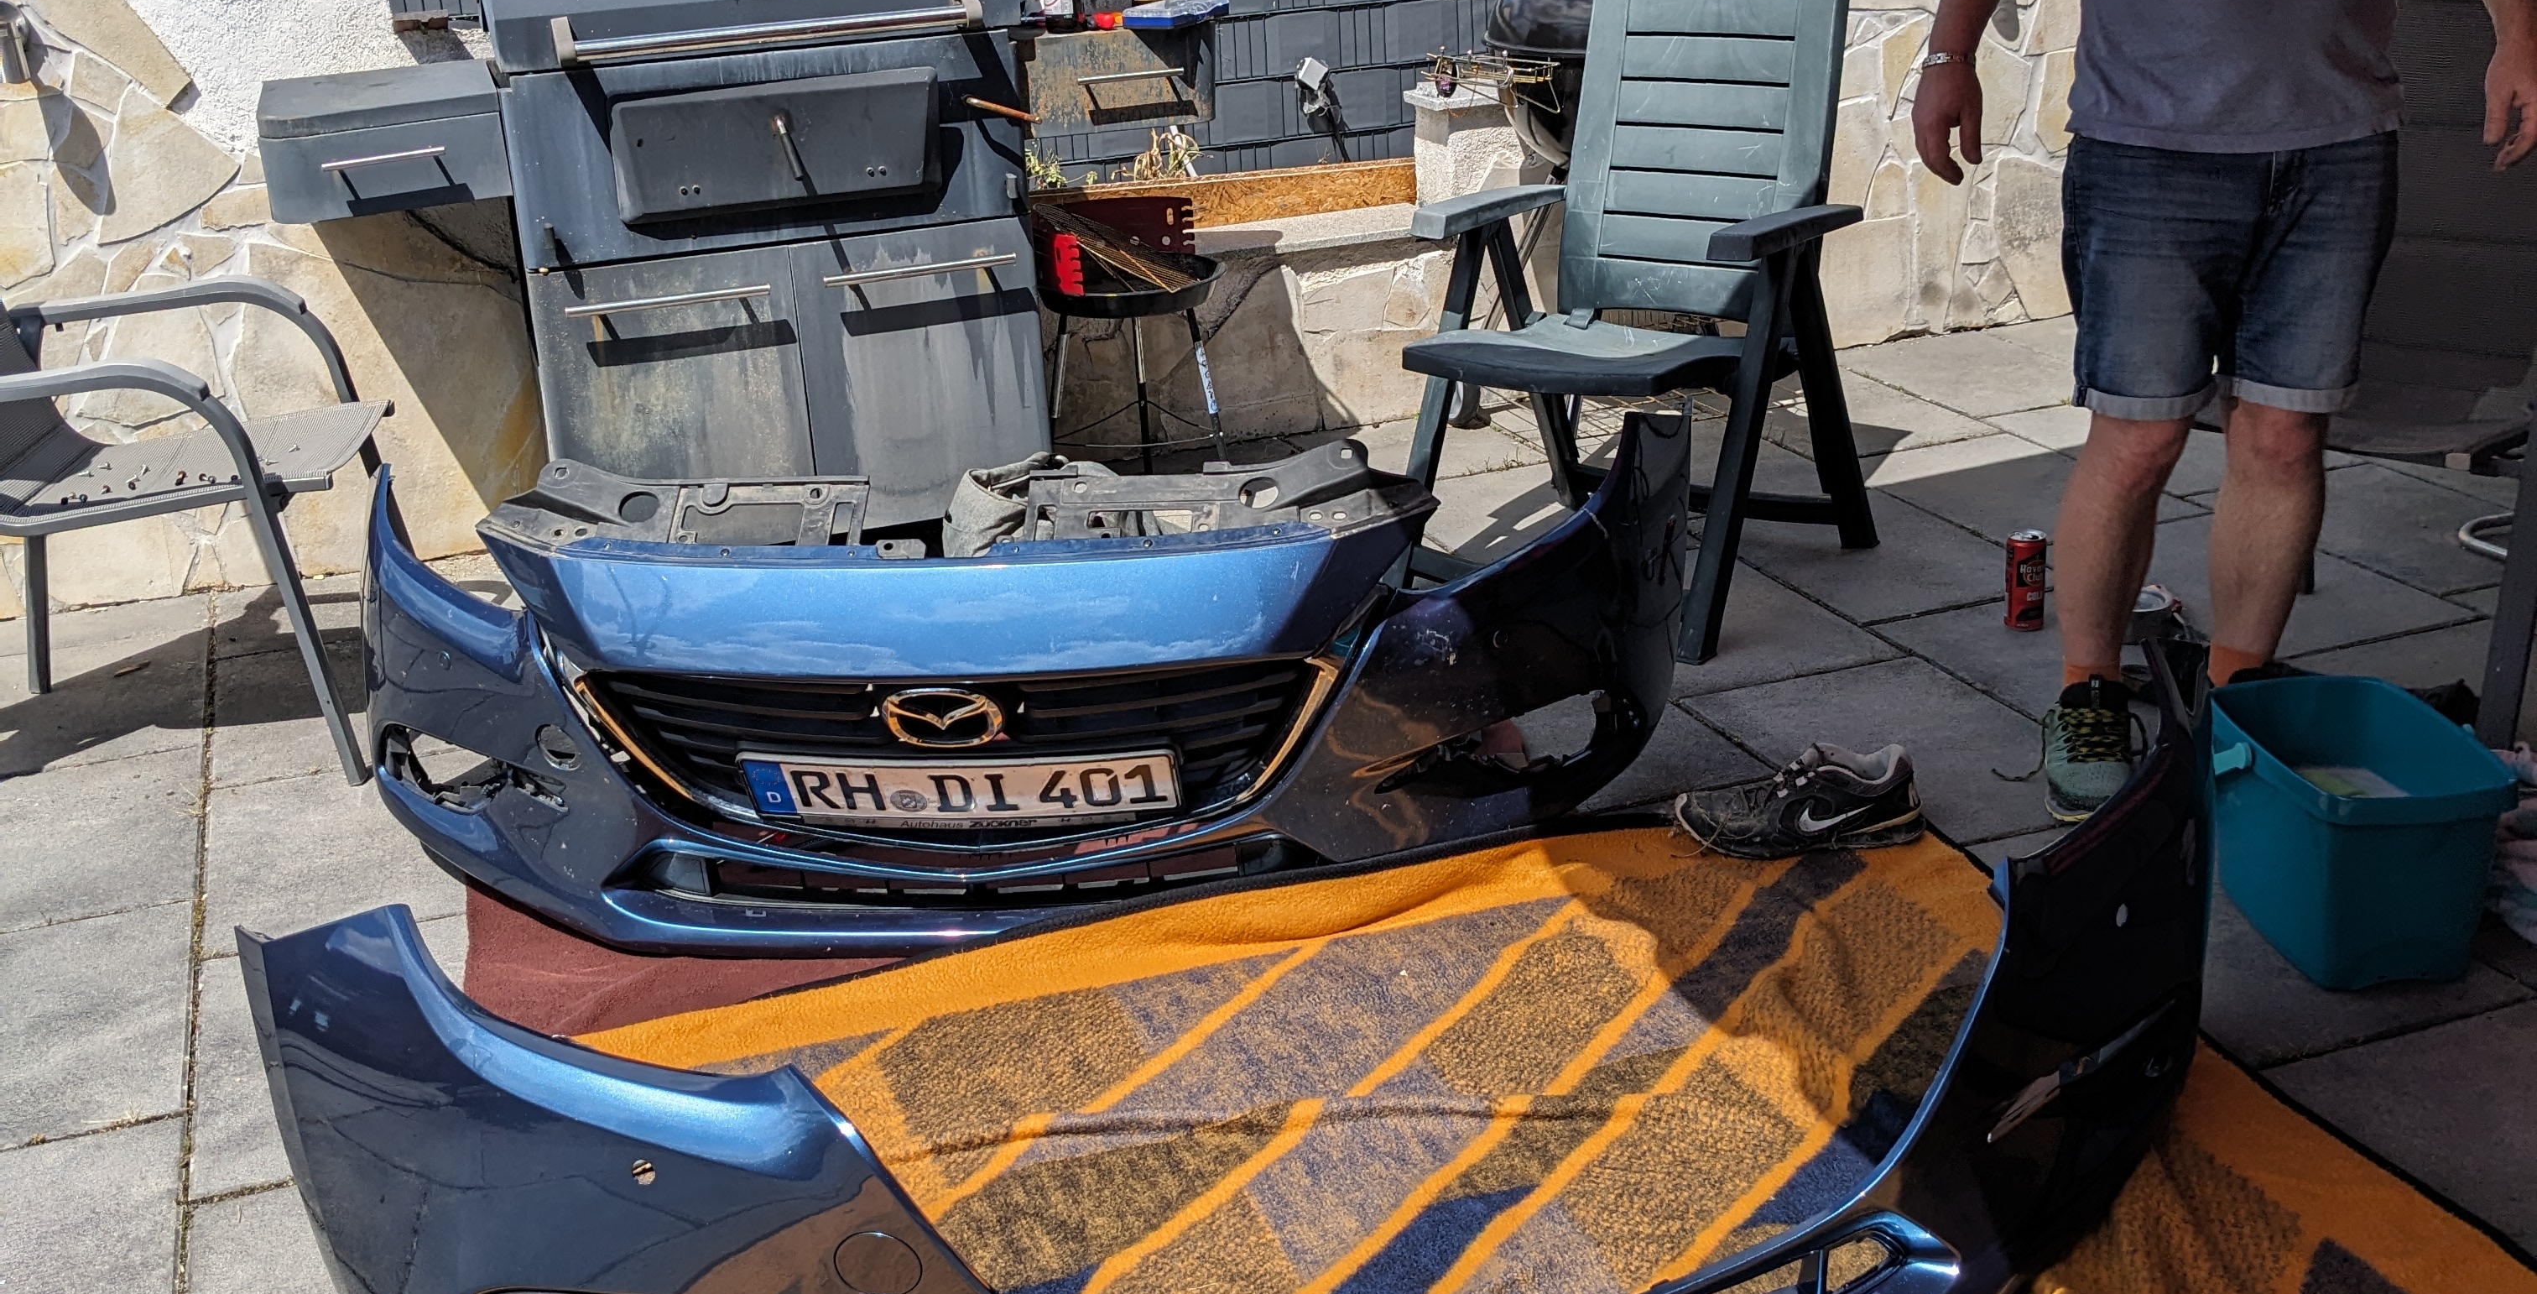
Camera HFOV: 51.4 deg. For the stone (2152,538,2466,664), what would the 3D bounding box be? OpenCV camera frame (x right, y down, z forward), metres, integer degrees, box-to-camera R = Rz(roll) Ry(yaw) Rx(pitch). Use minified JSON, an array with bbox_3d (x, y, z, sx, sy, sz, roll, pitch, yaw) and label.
[{"bbox_3d":[1.501,-0.078,4.088,0.398,0.045,0.598,-10,21,-17],"label":"stone"}]

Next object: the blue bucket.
[{"bbox_3d":[1.207,0.204,2.962,0.220,0.236,0.335,-5,20,-3],"label":"blue bucket"}]

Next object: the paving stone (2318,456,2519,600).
[{"bbox_3d":[1.859,-0.179,4.343,0.400,0.045,0.600,-10,21,-18],"label":"paving stone"}]

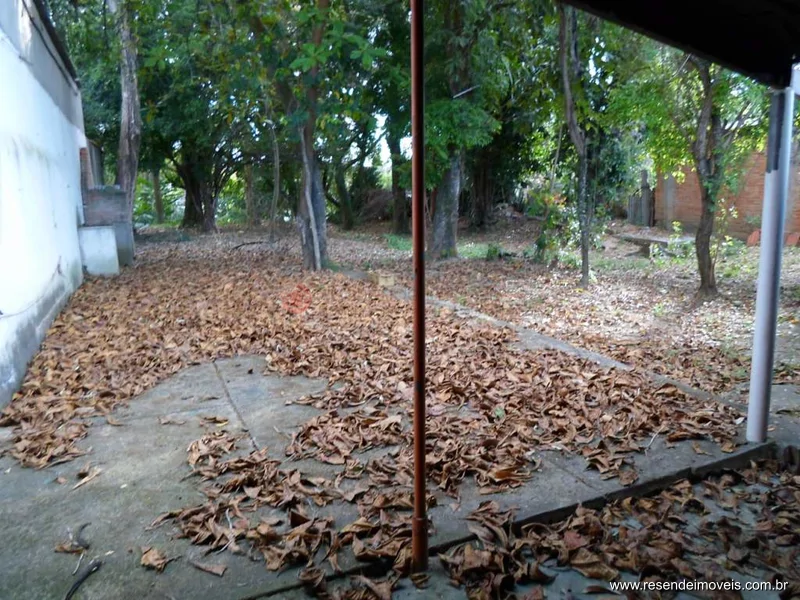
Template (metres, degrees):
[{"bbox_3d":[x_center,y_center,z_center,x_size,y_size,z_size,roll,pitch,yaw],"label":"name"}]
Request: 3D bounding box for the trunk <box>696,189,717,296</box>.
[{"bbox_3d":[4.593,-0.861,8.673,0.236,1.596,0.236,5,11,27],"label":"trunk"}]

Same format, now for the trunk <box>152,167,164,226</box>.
[{"bbox_3d":[-11.699,-5.019,27.989,0.466,2.638,0.466,-4,11,-22],"label":"trunk"}]

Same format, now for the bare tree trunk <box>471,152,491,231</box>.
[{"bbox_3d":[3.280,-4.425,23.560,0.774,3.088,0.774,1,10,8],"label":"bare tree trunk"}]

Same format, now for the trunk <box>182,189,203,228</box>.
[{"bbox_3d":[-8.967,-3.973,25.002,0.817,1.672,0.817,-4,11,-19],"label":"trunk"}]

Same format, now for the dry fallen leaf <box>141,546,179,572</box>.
[{"bbox_3d":[-0.985,1.061,2.358,0.135,0.040,0.095,1,10,5],"label":"dry fallen leaf"}]

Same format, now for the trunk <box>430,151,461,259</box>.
[{"bbox_3d":[1.106,-2.333,14.127,0.623,2.568,0.623,1,10,4],"label":"trunk"}]

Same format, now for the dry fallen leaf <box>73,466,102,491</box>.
[{"bbox_3d":[-1.641,0.940,3.034,0.115,0.040,0.170,2,10,12],"label":"dry fallen leaf"}]

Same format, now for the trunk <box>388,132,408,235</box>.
[{"bbox_3d":[-0.056,-4.275,21.255,0.649,3.645,0.649,0,10,0],"label":"trunk"}]

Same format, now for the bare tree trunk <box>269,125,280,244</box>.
[{"bbox_3d":[-4.018,-3.783,18.550,0.273,3.688,0.273,-2,10,-12],"label":"bare tree trunk"}]

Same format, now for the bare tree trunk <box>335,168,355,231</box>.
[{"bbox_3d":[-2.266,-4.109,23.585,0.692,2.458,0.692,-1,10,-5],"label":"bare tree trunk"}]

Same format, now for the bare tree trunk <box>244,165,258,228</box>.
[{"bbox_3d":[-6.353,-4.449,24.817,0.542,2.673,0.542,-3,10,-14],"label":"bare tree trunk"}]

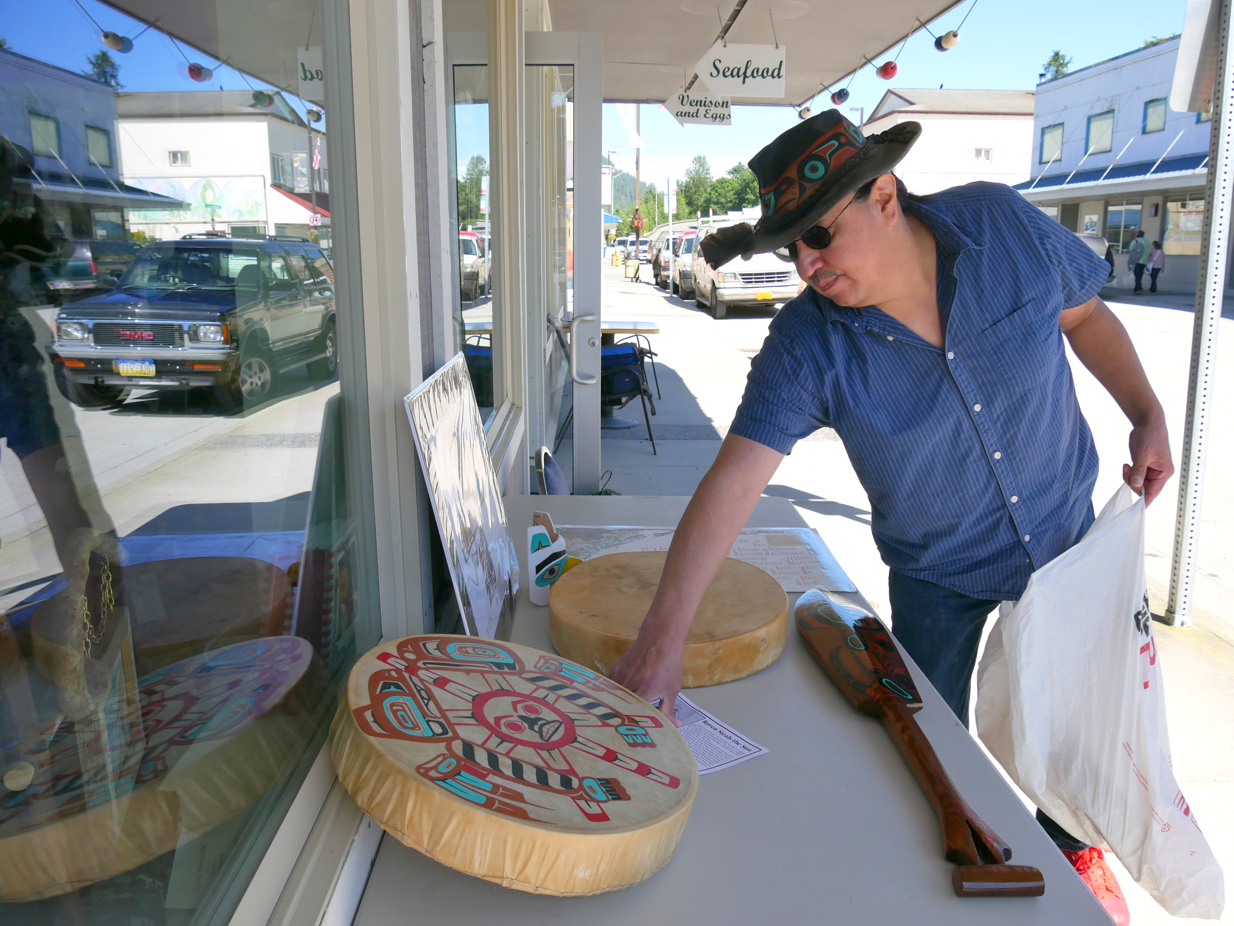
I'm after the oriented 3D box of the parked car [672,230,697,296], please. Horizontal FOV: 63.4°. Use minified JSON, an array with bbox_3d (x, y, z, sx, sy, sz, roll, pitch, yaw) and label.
[{"bbox_3d":[2.745,-5.771,29.021,1.880,1.850,4.800,0,13,-1],"label":"parked car"}]

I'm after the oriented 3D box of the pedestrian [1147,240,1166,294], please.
[{"bbox_3d":[15.823,-5.739,29.276,0.500,1.530,0.360,4,13,16],"label":"pedestrian"}]

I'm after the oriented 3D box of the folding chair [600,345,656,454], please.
[{"bbox_3d":[-0.084,-0.510,6.914,0.630,0.800,0.530,0,13,-2],"label":"folding chair"}]

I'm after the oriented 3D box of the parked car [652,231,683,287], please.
[{"bbox_3d":[2.438,-7.158,35.263,1.980,1.850,5.500,0,13,-1],"label":"parked car"}]

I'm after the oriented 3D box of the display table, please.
[{"bbox_3d":[0.094,0.646,1.846,0.760,0.740,1.830,0,13,-2],"label":"display table"}]

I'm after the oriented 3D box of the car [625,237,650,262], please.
[{"bbox_3d":[1.621,-16.182,75.865,1.970,1.870,5.400,0,13,-2],"label":"car"}]

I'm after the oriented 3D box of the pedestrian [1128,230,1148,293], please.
[{"bbox_3d":[14.962,-5.718,28.540,0.600,1.800,0.420,4,13,16],"label":"pedestrian"}]

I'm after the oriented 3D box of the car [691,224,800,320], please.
[{"bbox_3d":[3.027,-4.450,22.610,2.020,2.040,5.400,0,13,0],"label":"car"}]

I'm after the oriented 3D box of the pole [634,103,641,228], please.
[{"bbox_3d":[0.826,-11.424,39.498,0.200,8.000,0.200,0,13,-2],"label":"pole"}]

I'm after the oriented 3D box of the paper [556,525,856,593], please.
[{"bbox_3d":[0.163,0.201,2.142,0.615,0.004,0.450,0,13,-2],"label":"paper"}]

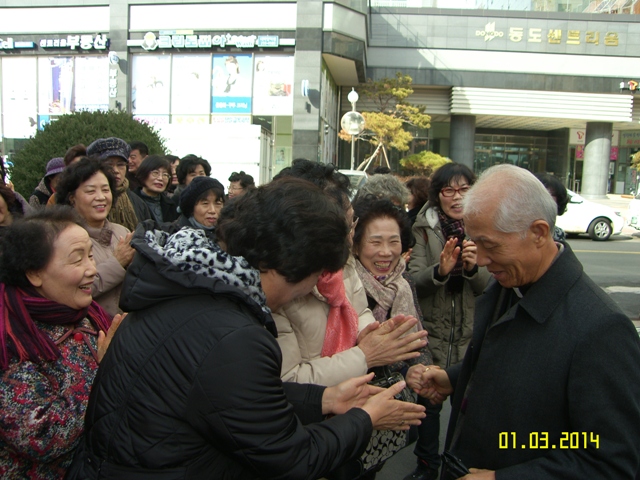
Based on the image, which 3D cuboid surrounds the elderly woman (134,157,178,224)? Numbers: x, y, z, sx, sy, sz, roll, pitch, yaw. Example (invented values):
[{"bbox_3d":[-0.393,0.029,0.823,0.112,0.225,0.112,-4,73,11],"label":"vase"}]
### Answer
[{"bbox_3d":[-1.085,0.244,3.376,0.500,1.580,0.360,-2,7,-35],"label":"elderly woman"}]

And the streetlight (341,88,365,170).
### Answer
[{"bbox_3d":[1.052,-2.897,17.510,0.800,4.390,0.400,2,5,0],"label":"streetlight"}]

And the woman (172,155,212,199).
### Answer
[{"bbox_3d":[-0.949,0.178,3.776,0.500,1.580,0.360,-1,6,-30],"label":"woman"}]

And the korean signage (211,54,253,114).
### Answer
[{"bbox_3d":[-3.382,-5.987,19.868,1.630,2.210,0.060,3,6,8],"label":"korean signage"}]

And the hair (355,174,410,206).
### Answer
[{"bbox_3d":[0.270,-0.193,2.200,0.210,0.180,0.210,1,6,-12],"label":"hair"}]

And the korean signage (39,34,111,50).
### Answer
[{"bbox_3d":[-9.760,-7.831,20.553,2.970,0.560,0.150,3,6,8],"label":"korean signage"}]

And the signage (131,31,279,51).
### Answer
[{"bbox_3d":[-4.380,-7.609,19.794,5.940,0.670,0.150,3,6,8],"label":"signage"}]

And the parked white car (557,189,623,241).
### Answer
[{"bbox_3d":[6.111,-0.849,14.581,4.350,1.470,1.770,2,5,0],"label":"parked white car"}]

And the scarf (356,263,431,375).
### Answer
[{"bbox_3d":[0.221,0.200,1.580,0.250,0.310,0.200,2,6,-3],"label":"scarf"}]

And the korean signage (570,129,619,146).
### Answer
[{"bbox_3d":[15.112,-5.643,28.500,2.650,0.900,0.150,2,5,0],"label":"korean signage"}]

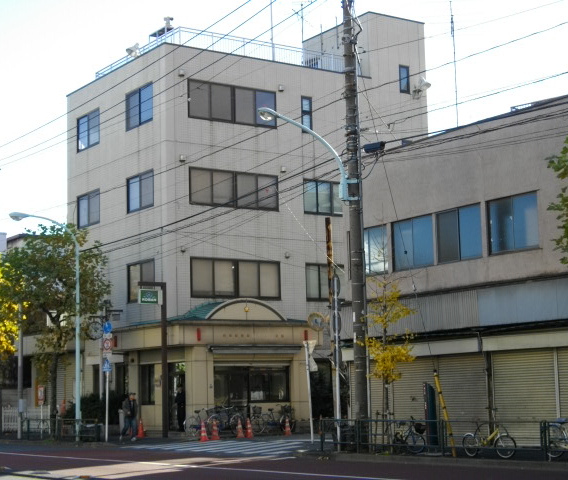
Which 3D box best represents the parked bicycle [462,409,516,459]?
[{"bbox_3d":[4.421,4.187,24.822,0.520,1.030,1.540,4,-10,-35],"label":"parked bicycle"}]

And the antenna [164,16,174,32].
[{"bbox_3d":[-4.637,-8.704,46.300,0.400,0.620,0.400,4,-9,-34],"label":"antenna"}]

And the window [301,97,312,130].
[{"bbox_3d":[0.939,-5.212,47.802,0.540,1.490,0.150,4,-9,-34],"label":"window"}]

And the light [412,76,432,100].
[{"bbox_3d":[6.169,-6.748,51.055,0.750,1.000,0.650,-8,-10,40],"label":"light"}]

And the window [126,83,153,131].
[{"bbox_3d":[-5.618,-5.194,44.816,0.140,1.491,2.199,4,-10,-35],"label":"window"}]

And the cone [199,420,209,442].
[{"bbox_3d":[-2.529,6.020,36.247,0.360,0.700,0.360,-1,-8,0],"label":"cone"}]

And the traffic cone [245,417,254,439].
[{"bbox_3d":[-1.155,6.289,38.447,0.360,0.700,0.360,-1,-8,0],"label":"traffic cone"}]

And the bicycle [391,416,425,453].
[{"bbox_3d":[3.042,4.749,27.900,0.500,0.920,1.420,2,-9,-25],"label":"bicycle"}]

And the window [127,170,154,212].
[{"bbox_3d":[-5.610,-1.889,45.260,0.150,1.450,2.240,4,-9,-34],"label":"window"}]

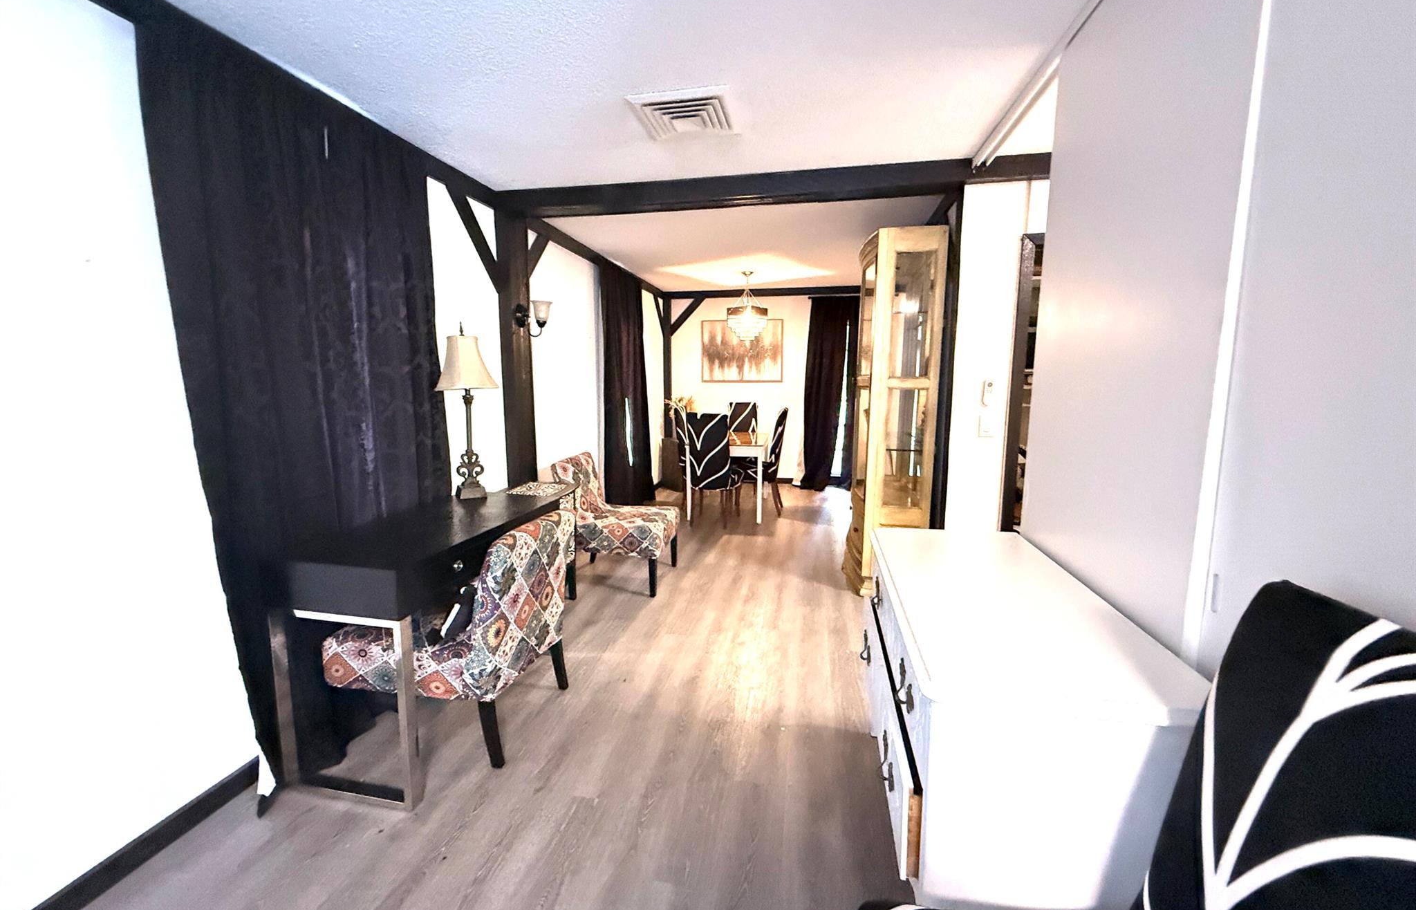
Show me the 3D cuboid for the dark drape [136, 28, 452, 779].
[{"bbox_3d":[-1.329,-0.068,2.160,0.184,2.285,1.115,1,8,10],"label":"dark drape"}]

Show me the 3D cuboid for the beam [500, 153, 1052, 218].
[{"bbox_3d":[0.249,-1.416,3.069,2.870,0.106,0.211,1,8,10],"label":"beam"}]

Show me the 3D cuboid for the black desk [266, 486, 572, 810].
[{"bbox_3d":[-1.046,0.643,2.406,0.485,0.785,1.265,2,8,10],"label":"black desk"}]

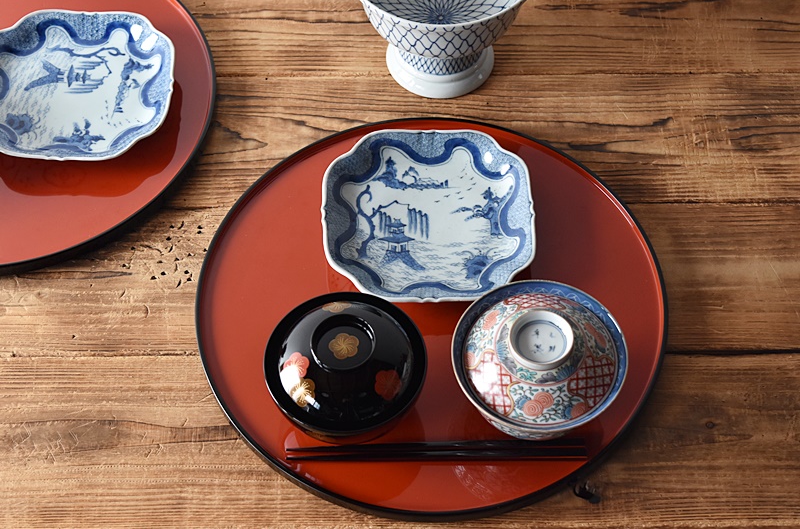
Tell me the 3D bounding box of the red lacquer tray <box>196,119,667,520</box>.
[{"bbox_3d":[0.024,0.033,1.152,0.362,0.020,0.362,0,56,0],"label":"red lacquer tray"}]

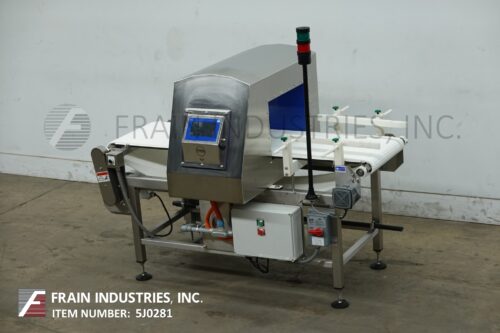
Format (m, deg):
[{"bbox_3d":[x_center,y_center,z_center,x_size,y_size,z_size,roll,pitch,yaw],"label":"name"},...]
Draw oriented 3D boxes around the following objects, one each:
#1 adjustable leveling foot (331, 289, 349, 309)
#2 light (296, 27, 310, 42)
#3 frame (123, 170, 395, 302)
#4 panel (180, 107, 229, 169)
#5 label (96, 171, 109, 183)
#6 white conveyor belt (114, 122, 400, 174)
[{"bbox_3d":[0.499,0.725,6.026,0.100,0.101,0.100,-4,16,1],"label":"adjustable leveling foot"},{"bbox_3d":[0.276,-0.685,5.628,0.069,0.073,0.069,-4,16,1],"label":"light"},{"bbox_3d":[0.044,0.335,6.580,1.418,0.673,0.698,5,19,27],"label":"frame"},{"bbox_3d":[-0.259,-0.148,5.881,0.284,0.316,0.092,5,0,27],"label":"panel"},{"bbox_3d":[-0.870,0.061,6.416,0.084,0.056,0.002,-8,11,31],"label":"label"},{"bbox_3d":[0.027,-0.107,6.439,1.722,0.090,0.519,5,19,27],"label":"white conveyor belt"}]

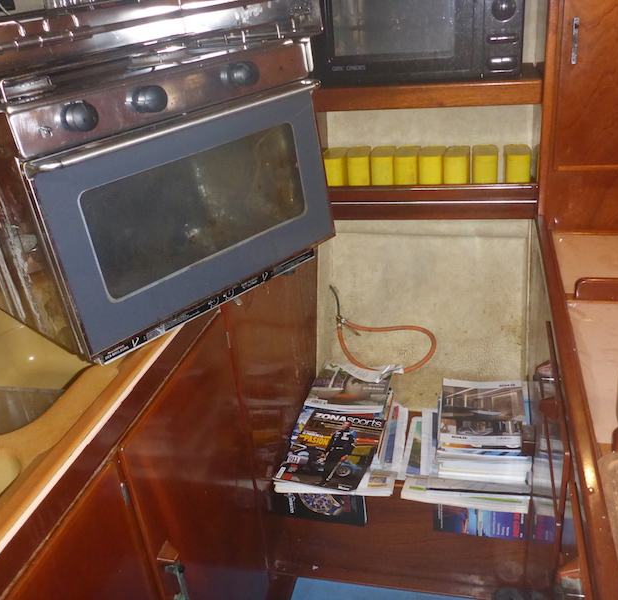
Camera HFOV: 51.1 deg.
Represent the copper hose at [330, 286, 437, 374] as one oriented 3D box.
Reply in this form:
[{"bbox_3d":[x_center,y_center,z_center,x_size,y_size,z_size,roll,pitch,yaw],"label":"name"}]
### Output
[{"bbox_3d":[0.224,0.089,1.940,0.325,0.280,0.075,-2,25,1],"label":"copper hose"}]

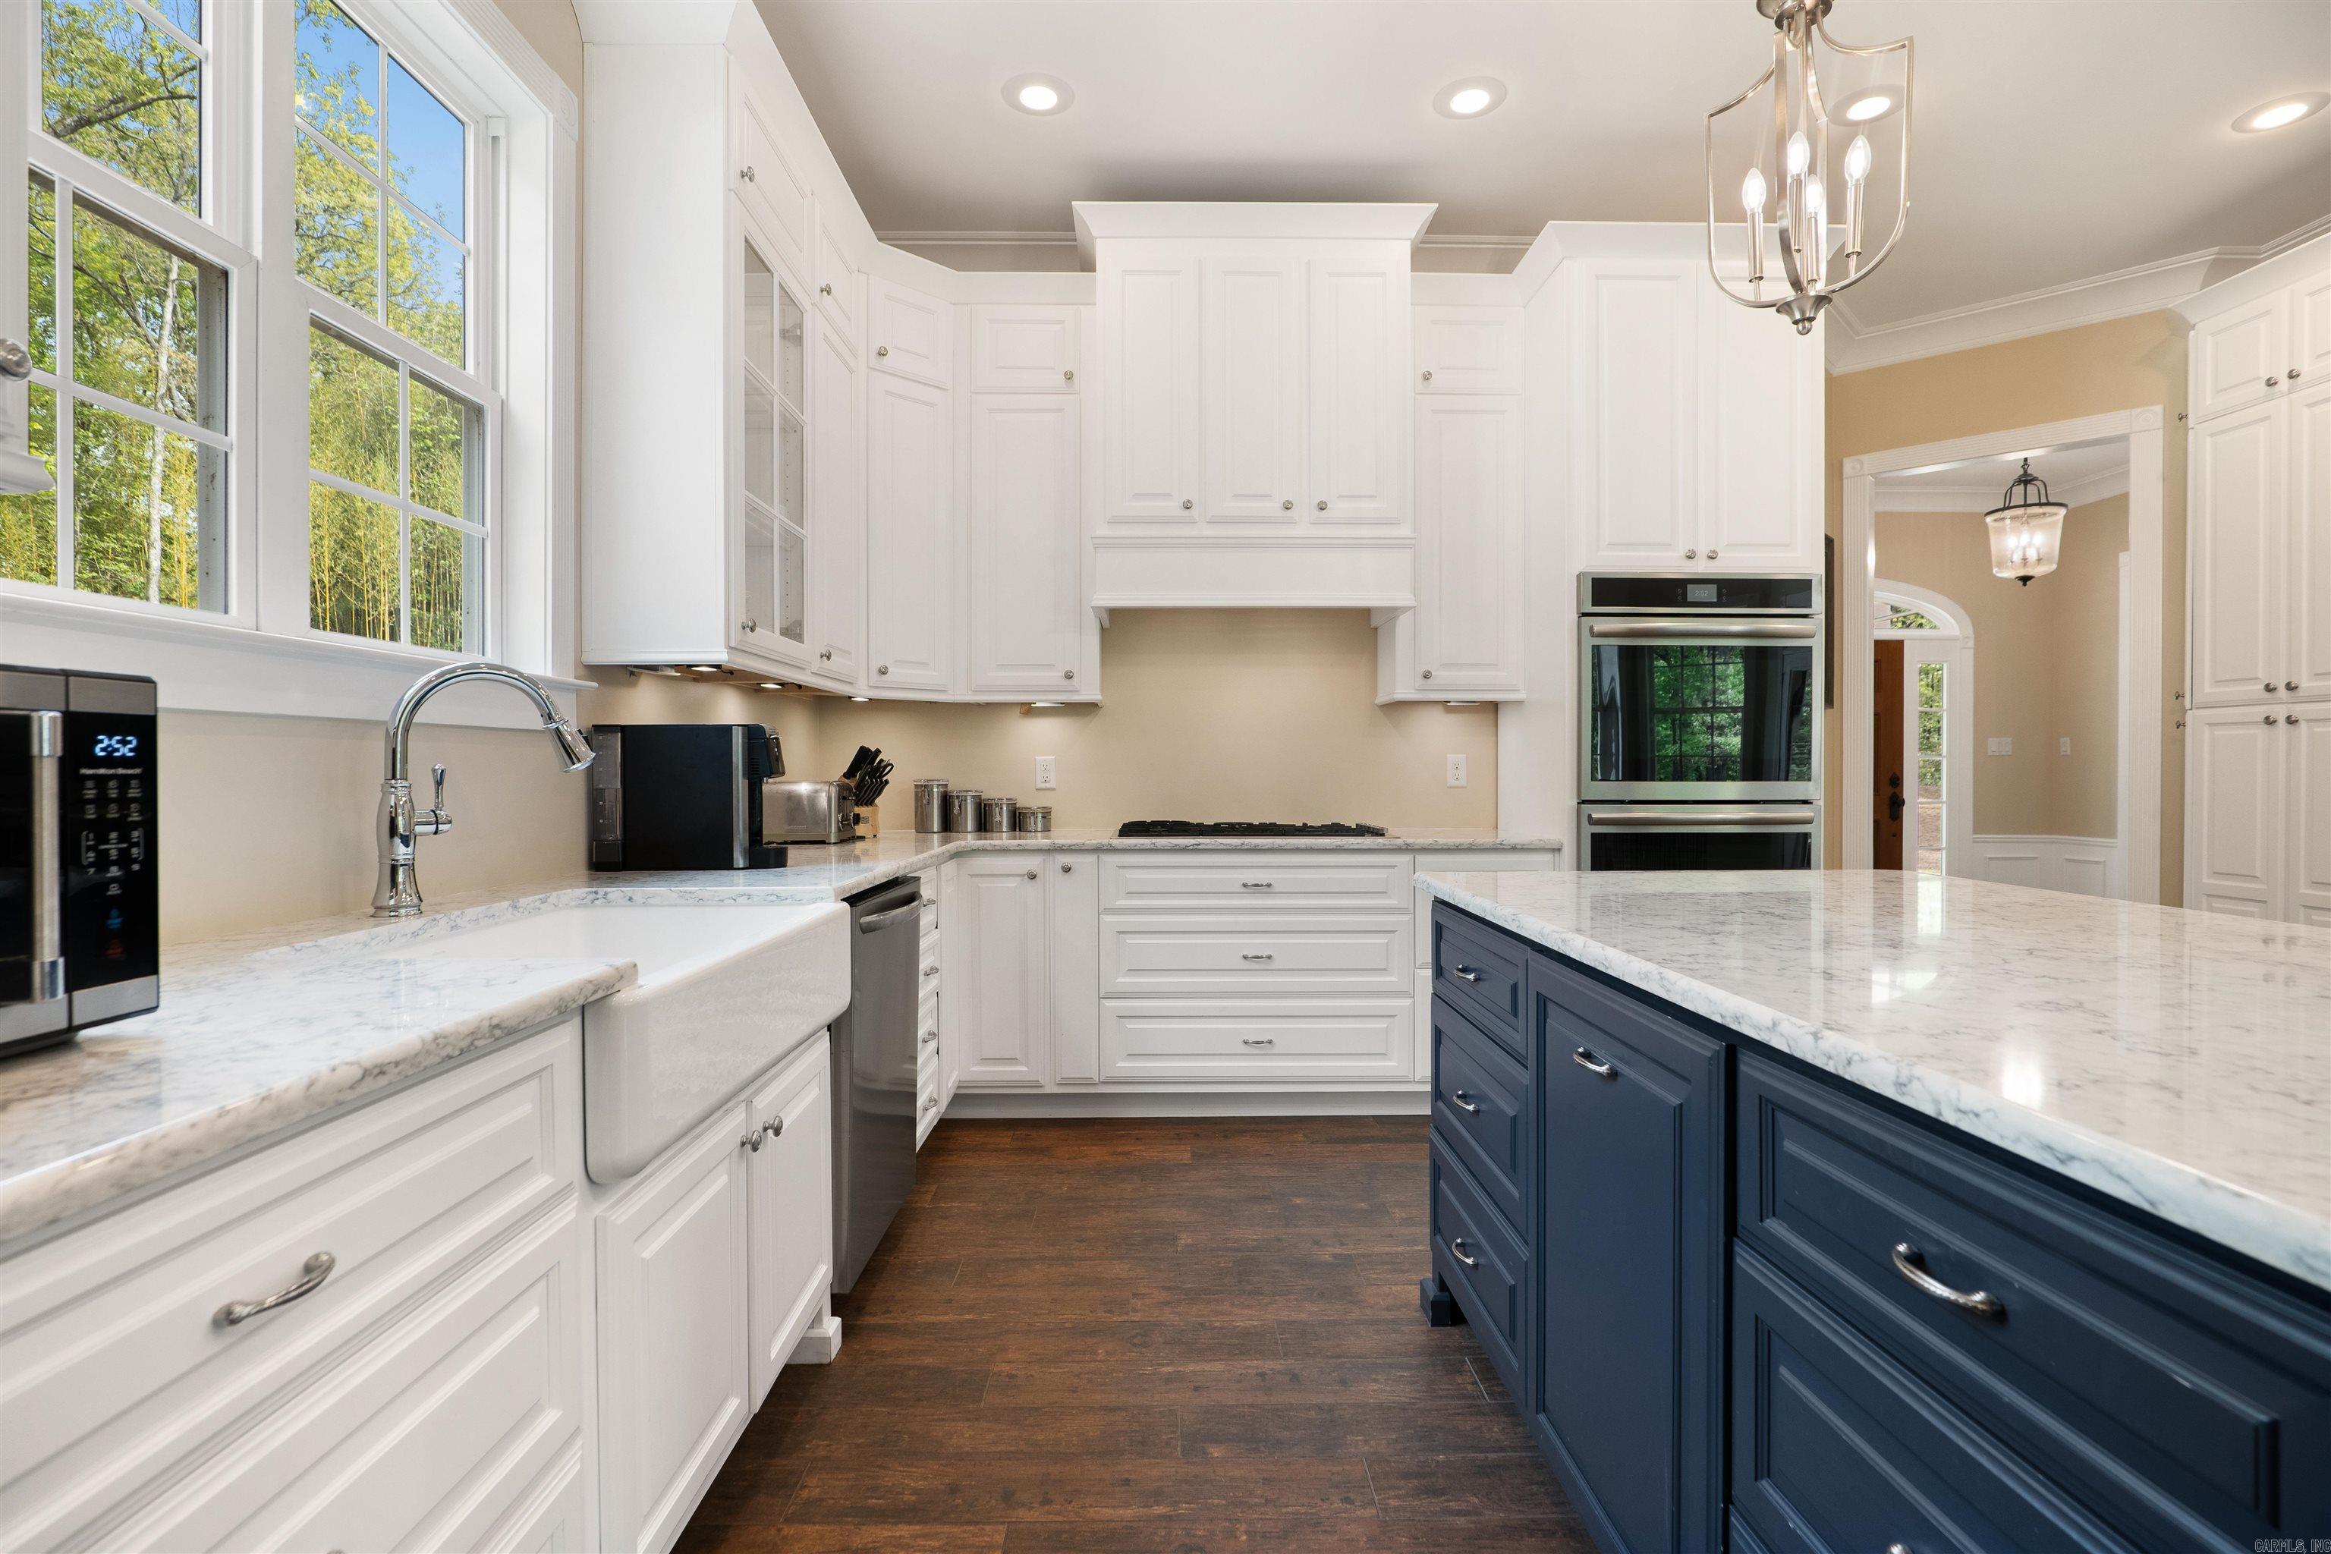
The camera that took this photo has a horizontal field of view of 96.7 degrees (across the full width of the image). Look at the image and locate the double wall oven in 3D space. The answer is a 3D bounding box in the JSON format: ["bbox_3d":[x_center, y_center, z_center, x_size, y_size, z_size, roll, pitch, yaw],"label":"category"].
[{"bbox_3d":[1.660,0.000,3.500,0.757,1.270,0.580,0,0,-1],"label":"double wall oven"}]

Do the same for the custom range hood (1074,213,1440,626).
[{"bbox_3d":[0.281,-1.182,3.604,1.137,1.300,0.610,0,0,-1],"label":"custom range hood"}]

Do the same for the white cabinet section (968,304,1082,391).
[{"bbox_3d":[-0.491,-1.490,3.772,0.386,0.307,0.330,0,0,-1],"label":"white cabinet section"}]

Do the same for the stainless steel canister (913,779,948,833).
[{"bbox_3d":[-0.840,0.104,3.719,0.123,0.189,0.123,0,0,-1],"label":"stainless steel canister"}]

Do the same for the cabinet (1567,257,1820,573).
[{"bbox_3d":[1.675,-1.147,3.584,0.811,0.997,0.600,0,0,-1],"label":"cabinet"}]

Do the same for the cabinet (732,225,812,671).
[{"bbox_3d":[-1.160,-0.815,2.645,0.330,1.060,0.545,0,0,-1],"label":"cabinet"}]

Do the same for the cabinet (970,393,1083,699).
[{"bbox_3d":[-0.486,-0.808,3.757,0.417,1.044,0.315,0,0,-1],"label":"cabinet"}]

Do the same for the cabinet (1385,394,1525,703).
[{"bbox_3d":[1.035,-0.800,3.790,0.455,1.070,0.325,0,0,-1],"label":"cabinet"}]

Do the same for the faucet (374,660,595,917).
[{"bbox_3d":[-1.075,0.014,1.636,0.294,0.388,0.127,0,0,-11],"label":"faucet"}]

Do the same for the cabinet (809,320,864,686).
[{"bbox_3d":[-1.160,-0.815,3.170,0.330,1.060,0.520,0,0,-1],"label":"cabinet"}]

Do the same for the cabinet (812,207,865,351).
[{"bbox_3d":[-1.160,-1.500,3.170,0.330,0.300,0.520,0,0,-1],"label":"cabinet"}]

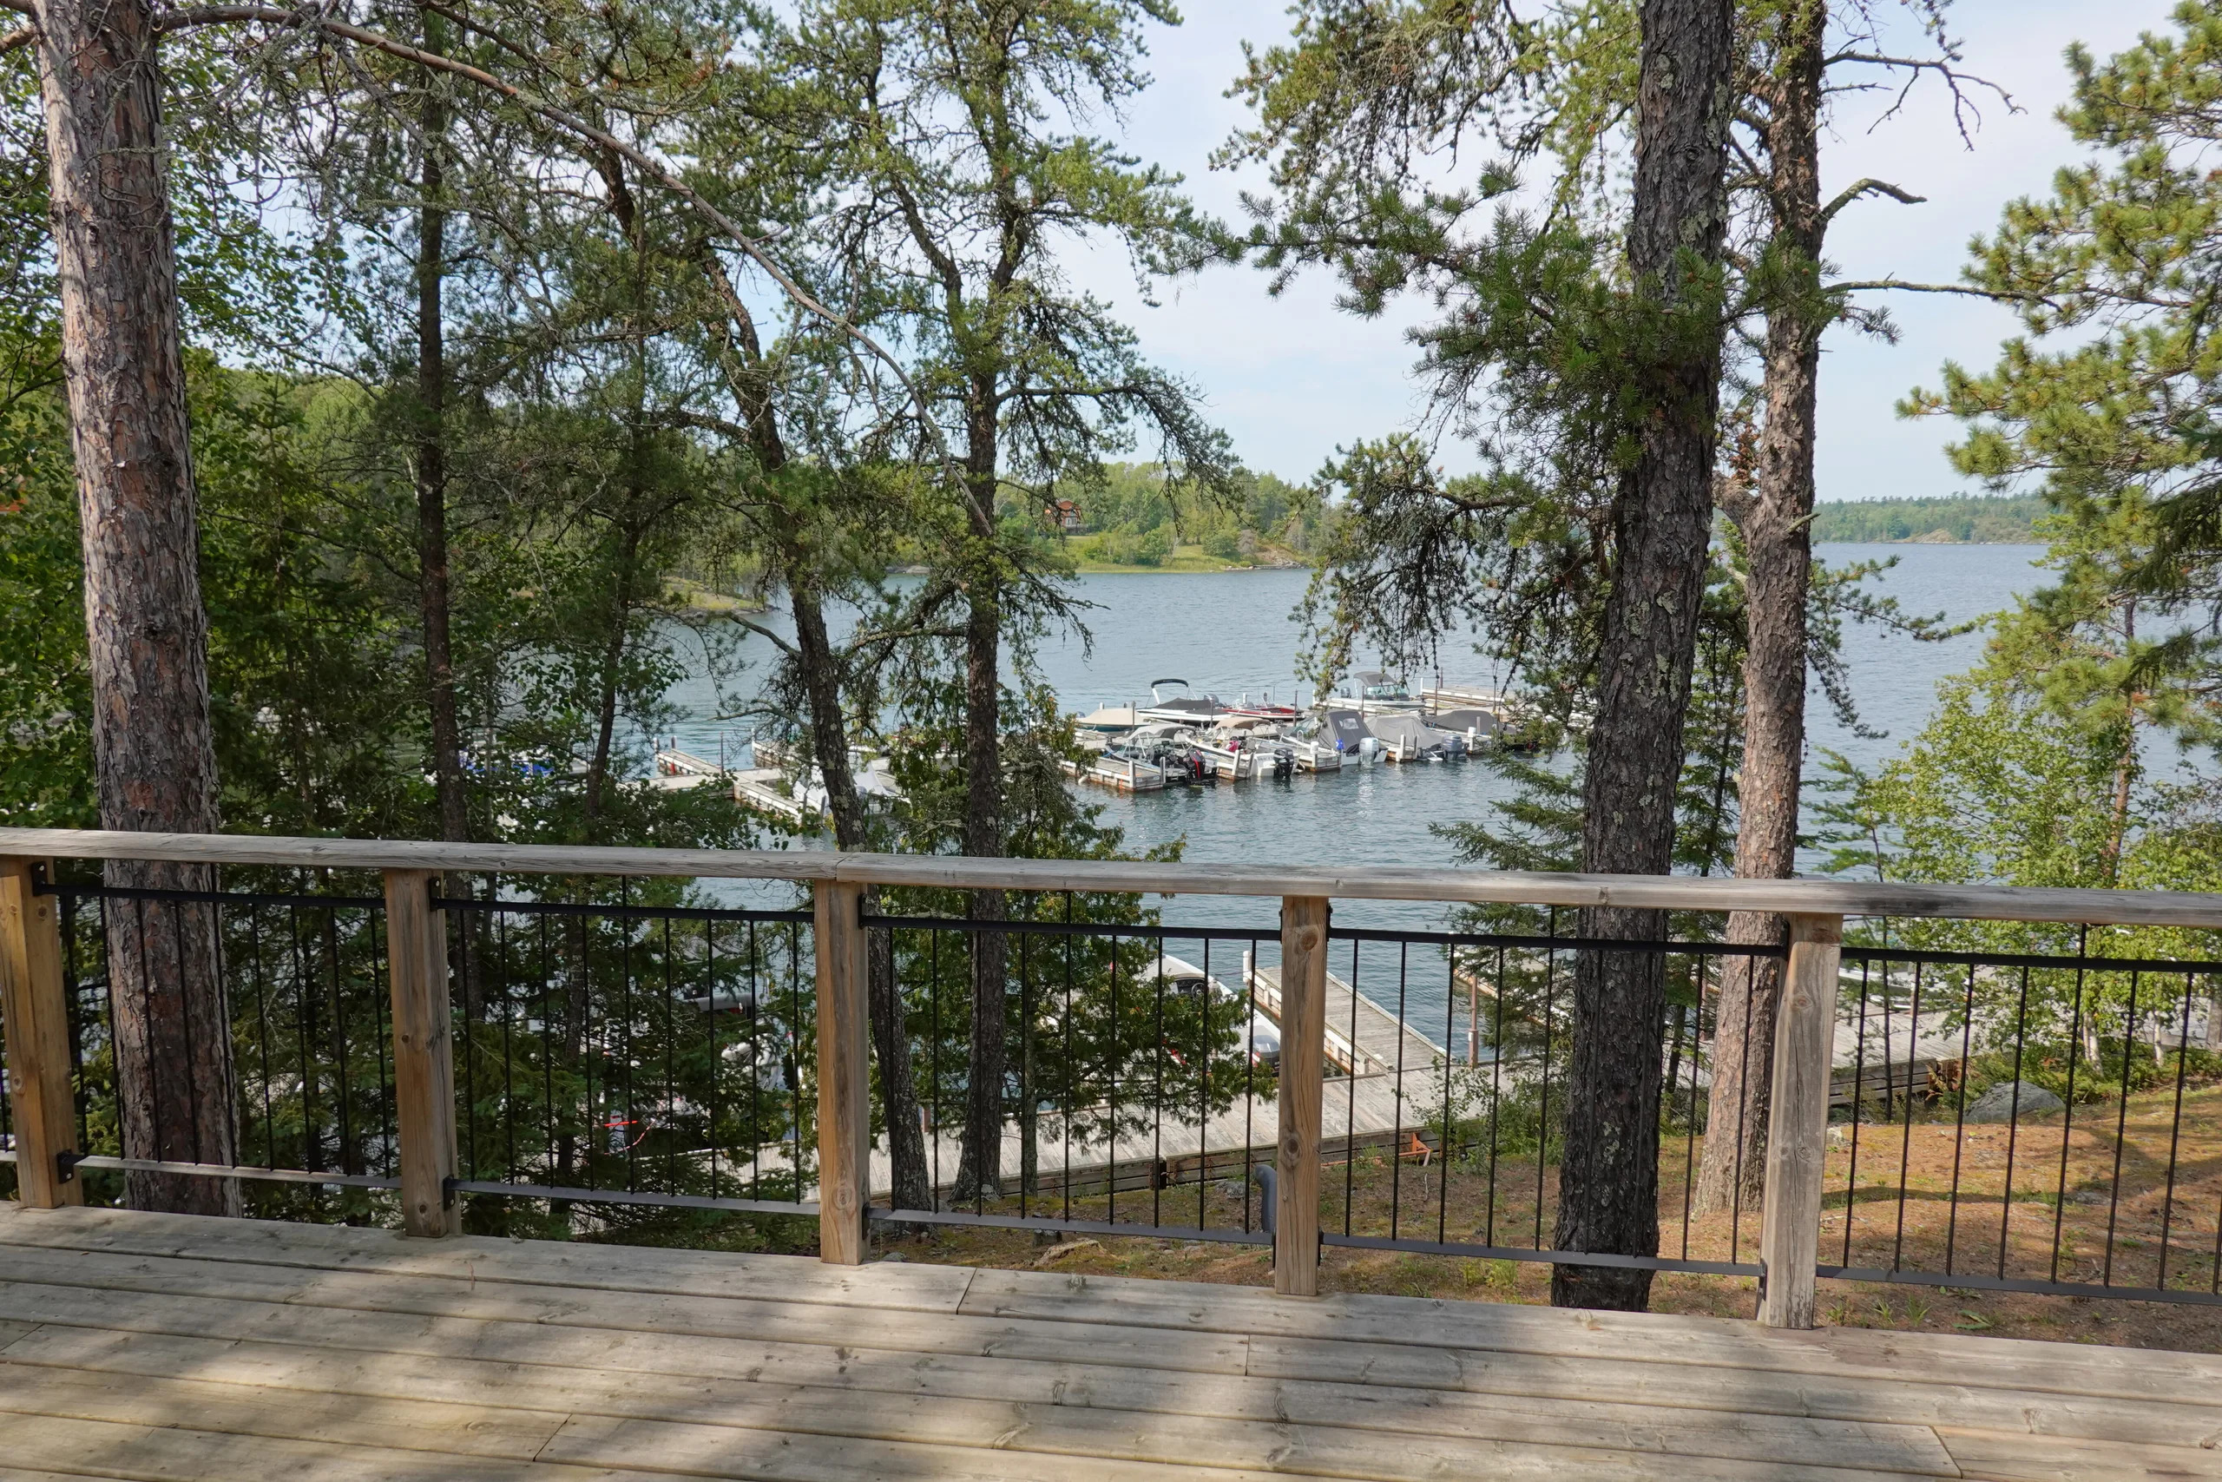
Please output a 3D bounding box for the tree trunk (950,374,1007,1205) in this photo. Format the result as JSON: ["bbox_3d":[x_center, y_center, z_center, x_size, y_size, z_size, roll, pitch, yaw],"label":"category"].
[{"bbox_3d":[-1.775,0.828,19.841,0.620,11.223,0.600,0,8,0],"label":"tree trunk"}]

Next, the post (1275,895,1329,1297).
[{"bbox_3d":[0.420,0.774,3.268,0.090,0.904,0.090,1,8,7],"label":"post"}]

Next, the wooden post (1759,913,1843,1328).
[{"bbox_3d":[1.457,0.795,3.139,0.090,0.904,0.090,1,8,7],"label":"wooden post"}]

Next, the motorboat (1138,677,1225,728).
[{"bbox_3d":[3.668,-1.909,73.931,2.300,2.200,5.700,-5,10,-36],"label":"motorboat"}]

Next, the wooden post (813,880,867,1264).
[{"bbox_3d":[-0.613,0.752,3.396,0.090,0.904,0.090,1,8,7],"label":"wooden post"}]

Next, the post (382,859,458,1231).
[{"bbox_3d":[-1.629,0.731,3.522,0.090,0.904,0.090,1,8,7],"label":"post"}]

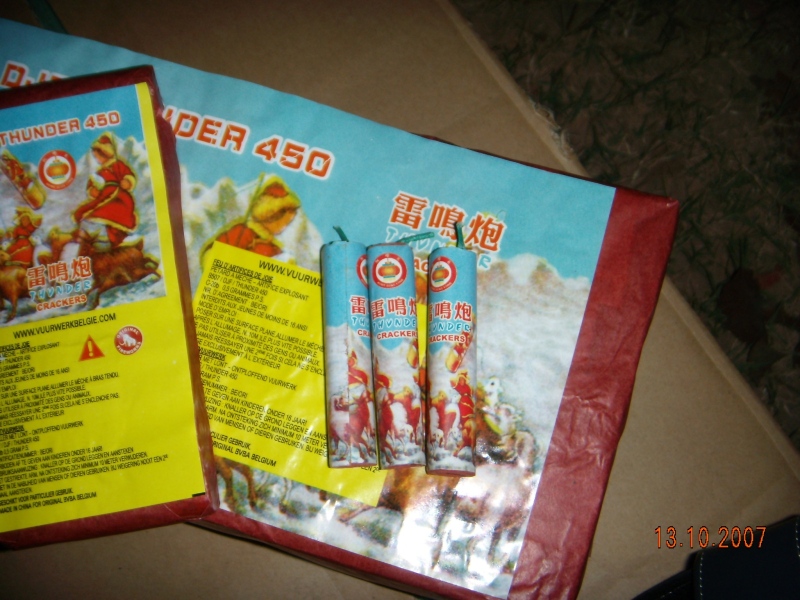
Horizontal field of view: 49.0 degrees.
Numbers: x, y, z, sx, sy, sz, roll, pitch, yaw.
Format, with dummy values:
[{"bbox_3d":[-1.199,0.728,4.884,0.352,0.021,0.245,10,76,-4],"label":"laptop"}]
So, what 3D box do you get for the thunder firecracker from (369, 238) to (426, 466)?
[{"bbox_3d":[-0.001,0.021,0.336,0.018,0.018,0.085,-4,75,4],"label":"thunder firecracker"}]

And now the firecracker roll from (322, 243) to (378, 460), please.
[{"bbox_3d":[-0.019,0.020,0.337,0.018,0.018,0.085,-4,75,4],"label":"firecracker roll"}]

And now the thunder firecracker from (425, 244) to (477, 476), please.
[{"bbox_3d":[0.020,0.022,0.333,0.018,0.018,0.085,0,75,5],"label":"thunder firecracker"}]

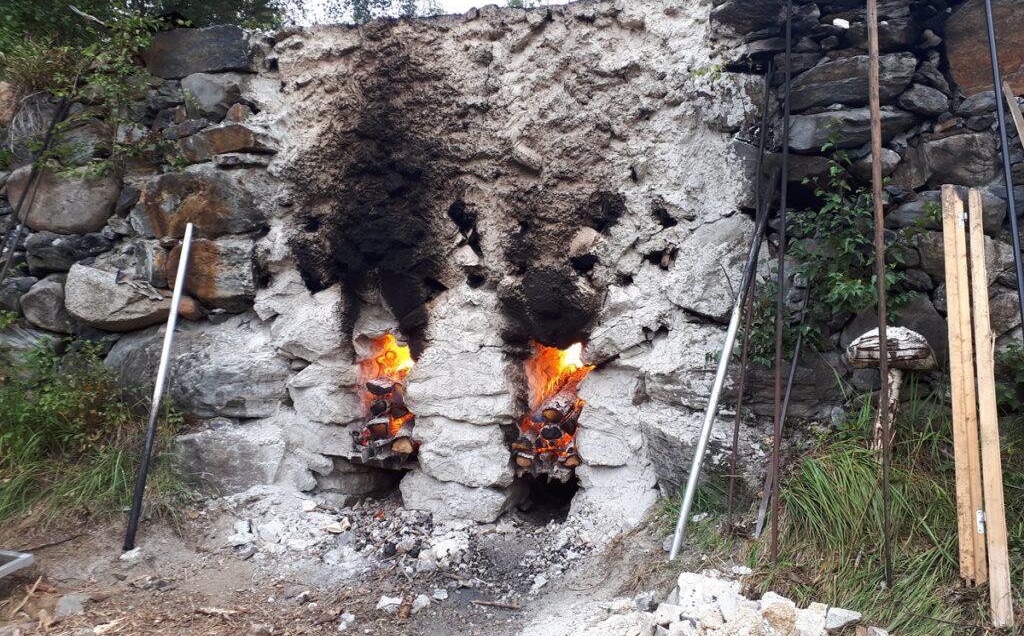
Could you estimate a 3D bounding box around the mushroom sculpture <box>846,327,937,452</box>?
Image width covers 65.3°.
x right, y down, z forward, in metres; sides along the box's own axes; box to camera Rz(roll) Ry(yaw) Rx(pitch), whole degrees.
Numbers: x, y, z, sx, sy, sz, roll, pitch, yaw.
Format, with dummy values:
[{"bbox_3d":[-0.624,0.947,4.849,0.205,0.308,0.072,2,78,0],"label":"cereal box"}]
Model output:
[{"bbox_3d":[2.328,0.445,4.900,0.500,0.790,0.480,0,1,0],"label":"mushroom sculpture"}]

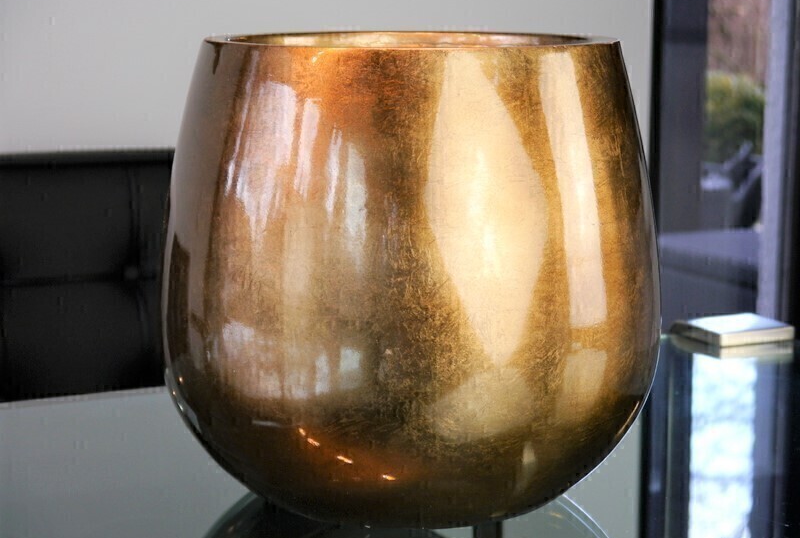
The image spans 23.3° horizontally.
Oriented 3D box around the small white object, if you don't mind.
[{"bbox_3d":[0.308,0.056,1.785,0.082,0.013,0.074,-4,10,-25],"label":"small white object"}]

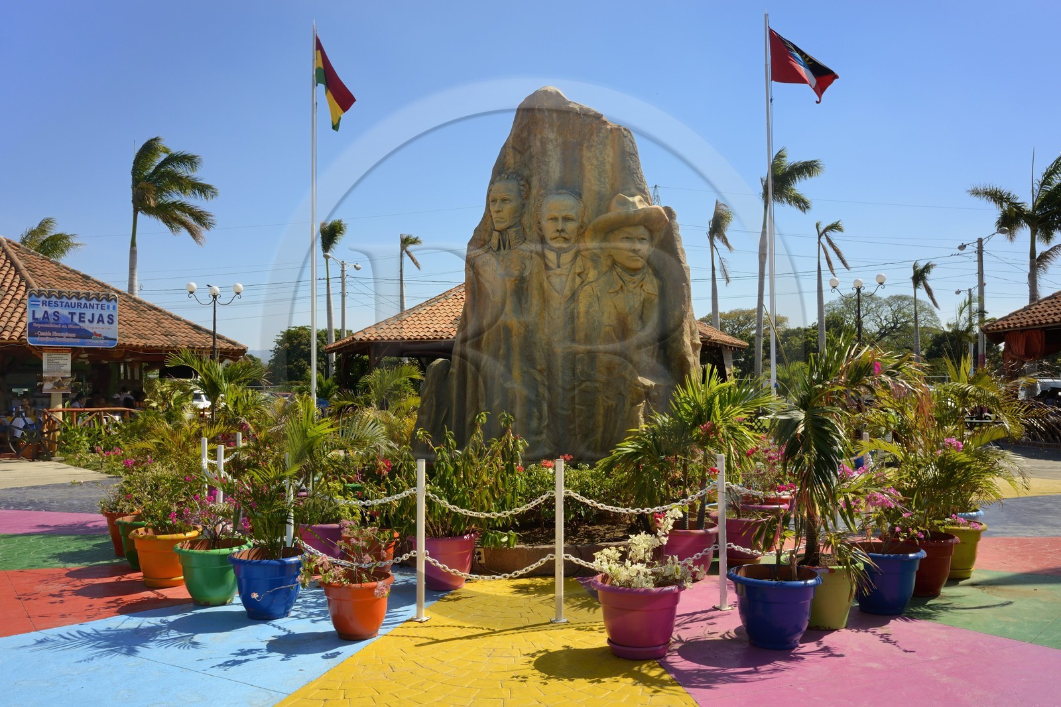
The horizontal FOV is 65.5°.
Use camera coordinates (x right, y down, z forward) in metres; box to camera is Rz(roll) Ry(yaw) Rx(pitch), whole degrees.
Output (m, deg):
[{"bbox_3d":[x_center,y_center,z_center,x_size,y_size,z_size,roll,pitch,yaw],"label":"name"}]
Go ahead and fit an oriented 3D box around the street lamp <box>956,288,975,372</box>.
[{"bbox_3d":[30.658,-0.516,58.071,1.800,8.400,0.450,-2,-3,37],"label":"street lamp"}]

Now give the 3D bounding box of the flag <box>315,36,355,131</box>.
[{"bbox_3d":[-3.778,-5.230,16.000,0.772,1.823,0.320,0,-2,0],"label":"flag"}]

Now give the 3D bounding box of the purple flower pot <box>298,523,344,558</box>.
[{"bbox_3d":[-1.736,1.584,6.847,0.530,0.400,0.530,0,-2,0],"label":"purple flower pot"}]

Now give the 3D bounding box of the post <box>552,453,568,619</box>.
[{"bbox_3d":[0.188,1.226,5.433,0.100,1.050,0.100,0,-2,-2],"label":"post"}]

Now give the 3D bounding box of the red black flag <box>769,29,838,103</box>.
[{"bbox_3d":[4.709,-4.948,14.200,1.200,1.250,0.380,0,-2,-9],"label":"red black flag"}]

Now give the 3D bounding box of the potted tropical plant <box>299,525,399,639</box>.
[{"bbox_3d":[-1.087,1.368,4.948,0.550,0.630,0.490,0,-2,0],"label":"potted tropical plant"}]

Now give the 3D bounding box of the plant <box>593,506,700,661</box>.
[{"bbox_3d":[0.657,1.290,4.745,0.600,0.821,0.550,0,-2,0],"label":"plant"}]

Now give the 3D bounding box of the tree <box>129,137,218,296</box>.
[{"bbox_3d":[-12.992,-2.597,30.190,3.225,10.513,2.800,1,-2,-23],"label":"tree"}]

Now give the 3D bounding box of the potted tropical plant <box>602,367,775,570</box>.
[{"bbox_3d":[1.300,0.956,6.775,1.423,1.680,1.350,0,-2,0],"label":"potted tropical plant"}]

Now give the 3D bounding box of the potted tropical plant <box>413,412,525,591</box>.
[{"bbox_3d":[-0.489,1.120,6.409,0.895,1.339,0.800,0,-2,0],"label":"potted tropical plant"}]

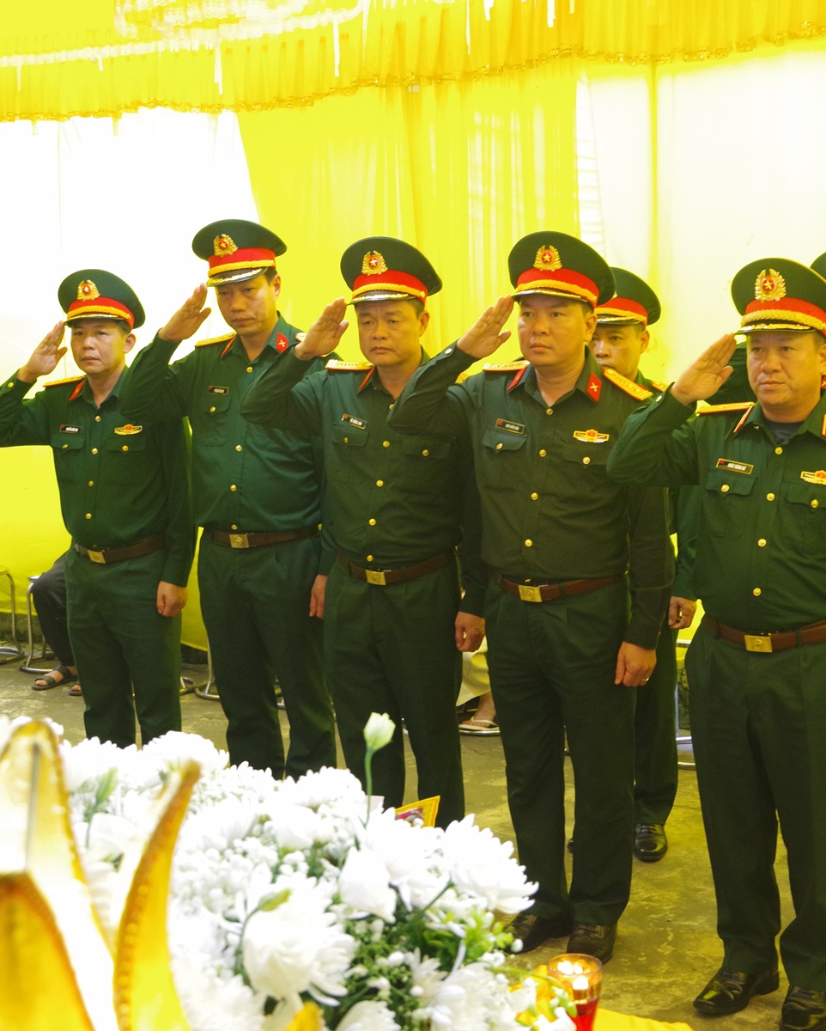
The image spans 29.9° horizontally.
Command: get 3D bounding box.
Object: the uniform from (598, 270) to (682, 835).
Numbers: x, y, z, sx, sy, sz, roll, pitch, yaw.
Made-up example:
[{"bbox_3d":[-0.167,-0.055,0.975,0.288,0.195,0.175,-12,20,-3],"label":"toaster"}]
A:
[{"bbox_3d":[0.534,0.140,4.758,0.700,1.790,0.450,3,7,31],"label":"uniform"}]

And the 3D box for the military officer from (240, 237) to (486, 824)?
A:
[{"bbox_3d":[-0.159,0.189,4.207,0.690,1.830,0.450,3,7,29],"label":"military officer"}]

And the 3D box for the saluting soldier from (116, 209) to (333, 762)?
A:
[{"bbox_3d":[-0.580,0.112,4.584,0.680,1.900,0.450,3,7,29],"label":"saluting soldier"}]

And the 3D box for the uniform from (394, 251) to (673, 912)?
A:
[{"bbox_3d":[0.282,0.215,3.980,0.720,1.820,0.460,3,7,31],"label":"uniform"}]

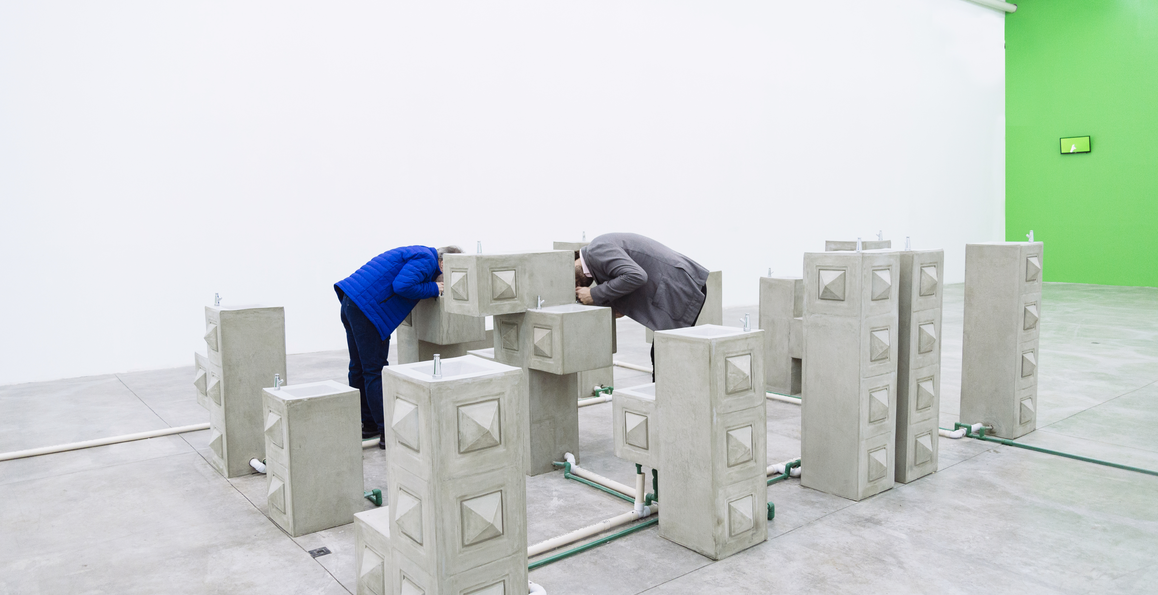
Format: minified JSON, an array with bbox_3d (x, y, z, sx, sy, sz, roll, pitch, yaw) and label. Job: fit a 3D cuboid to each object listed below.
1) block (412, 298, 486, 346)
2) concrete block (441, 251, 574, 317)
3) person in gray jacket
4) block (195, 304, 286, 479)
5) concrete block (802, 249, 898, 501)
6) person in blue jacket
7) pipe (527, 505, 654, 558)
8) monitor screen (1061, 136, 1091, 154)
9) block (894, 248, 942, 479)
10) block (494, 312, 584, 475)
[{"bbox_3d":[-0.826,0.130,5.015,0.326,0.301,0.326,-5,6,-38],"label":"block"},{"bbox_3d":[-0.388,-0.087,4.346,0.658,0.313,0.372,-4,6,-38],"label":"concrete block"},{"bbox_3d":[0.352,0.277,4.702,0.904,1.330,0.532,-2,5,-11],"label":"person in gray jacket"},{"bbox_3d":[-2.050,0.522,4.654,0.372,0.931,0.692,-4,6,-38],"label":"block"},{"bbox_3d":[1.374,0.373,3.918,0.327,1.206,0.325,-5,6,-38],"label":"concrete block"},{"bbox_3d":[-1.168,0.292,5.124,0.878,1.290,0.505,-4,6,-38],"label":"person in blue jacket"},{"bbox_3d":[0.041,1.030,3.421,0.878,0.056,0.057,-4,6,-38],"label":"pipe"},{"bbox_3d":[11.619,-3.557,18.053,0.067,0.372,0.621,-4,6,-38],"label":"monitor screen"},{"bbox_3d":[1.720,0.349,4.172,0.326,1.199,0.326,-5,6,-38],"label":"block"},{"bbox_3d":[-0.238,0.511,4.395,0.328,0.904,0.331,-5,6,-38],"label":"block"}]

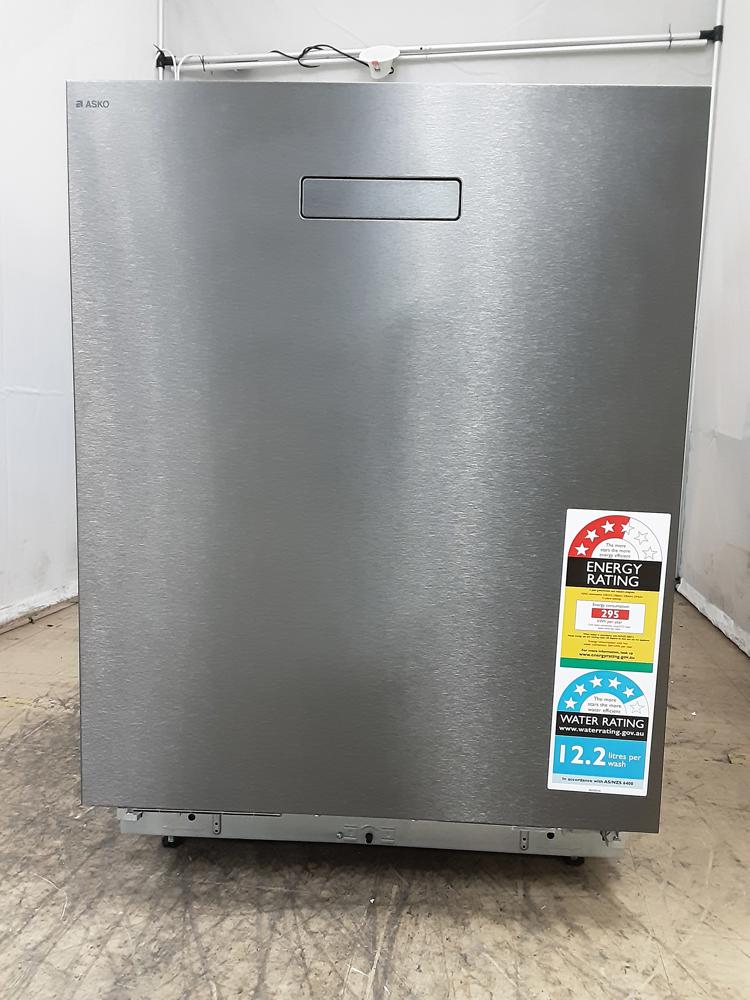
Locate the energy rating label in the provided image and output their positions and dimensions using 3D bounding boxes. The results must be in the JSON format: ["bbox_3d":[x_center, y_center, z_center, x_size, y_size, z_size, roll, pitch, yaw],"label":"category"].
[{"bbox_3d":[0.231,0.154,0.800,0.100,0.288,0.004,3,7,2],"label":"energy rating label"}]

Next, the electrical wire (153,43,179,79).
[{"bbox_3d":[-0.642,-1.348,2.490,0.075,0.110,0.040,3,7,10],"label":"electrical wire"}]

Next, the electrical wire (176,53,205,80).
[{"bbox_3d":[-0.561,-1.315,2.460,0.087,0.090,0.030,3,7,10],"label":"electrical wire"}]

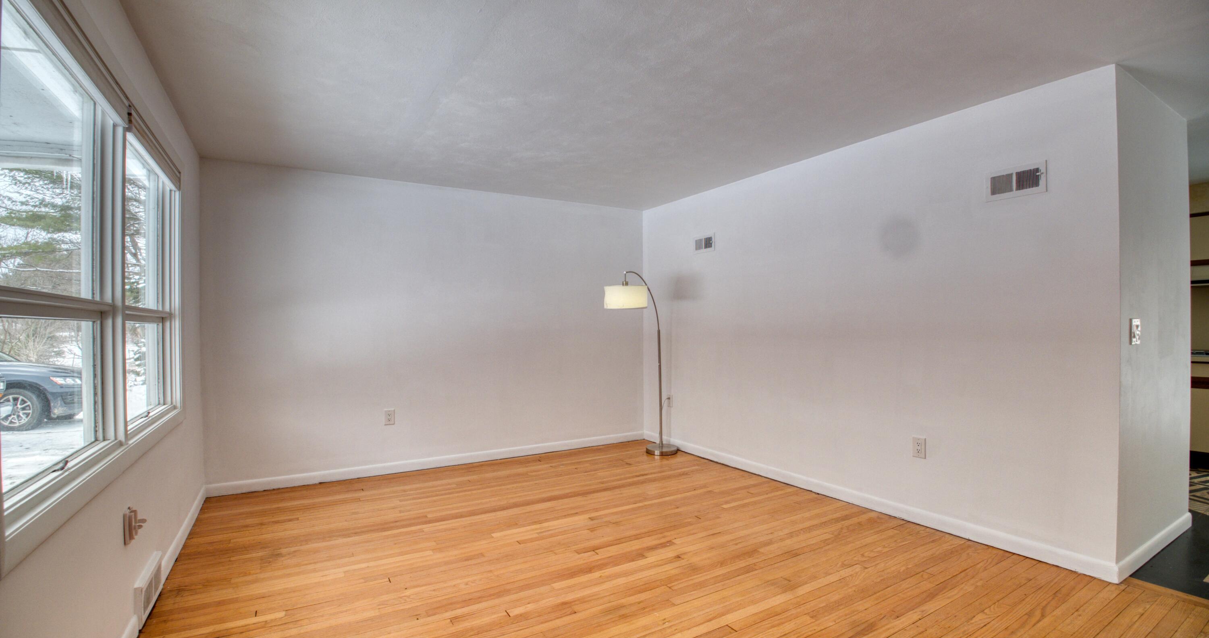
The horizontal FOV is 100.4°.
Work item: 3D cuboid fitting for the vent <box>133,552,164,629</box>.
[{"bbox_3d":[-1.963,1.163,2.179,0.027,0.177,0.375,0,0,-32],"label":"vent"}]

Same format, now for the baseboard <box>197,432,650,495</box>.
[{"bbox_3d":[-1.203,1.226,4.466,3.783,0.083,0.014,0,0,-29],"label":"baseboard"}]

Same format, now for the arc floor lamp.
[{"bbox_3d":[0.351,0.420,4.582,0.377,1.681,0.843,0,0,43],"label":"arc floor lamp"}]

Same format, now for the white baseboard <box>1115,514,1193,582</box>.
[{"bbox_3d":[2.972,1.200,2.696,1.288,0.083,0.014,0,0,-31],"label":"white baseboard"}]

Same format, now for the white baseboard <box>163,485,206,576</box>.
[{"bbox_3d":[-2.485,1.227,2.998,0.014,0.083,1.443,0,0,-32],"label":"white baseboard"}]

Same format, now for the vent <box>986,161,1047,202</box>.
[{"bbox_3d":[2.201,-0.733,2.700,0.018,0.165,0.264,0,0,-33],"label":"vent"}]

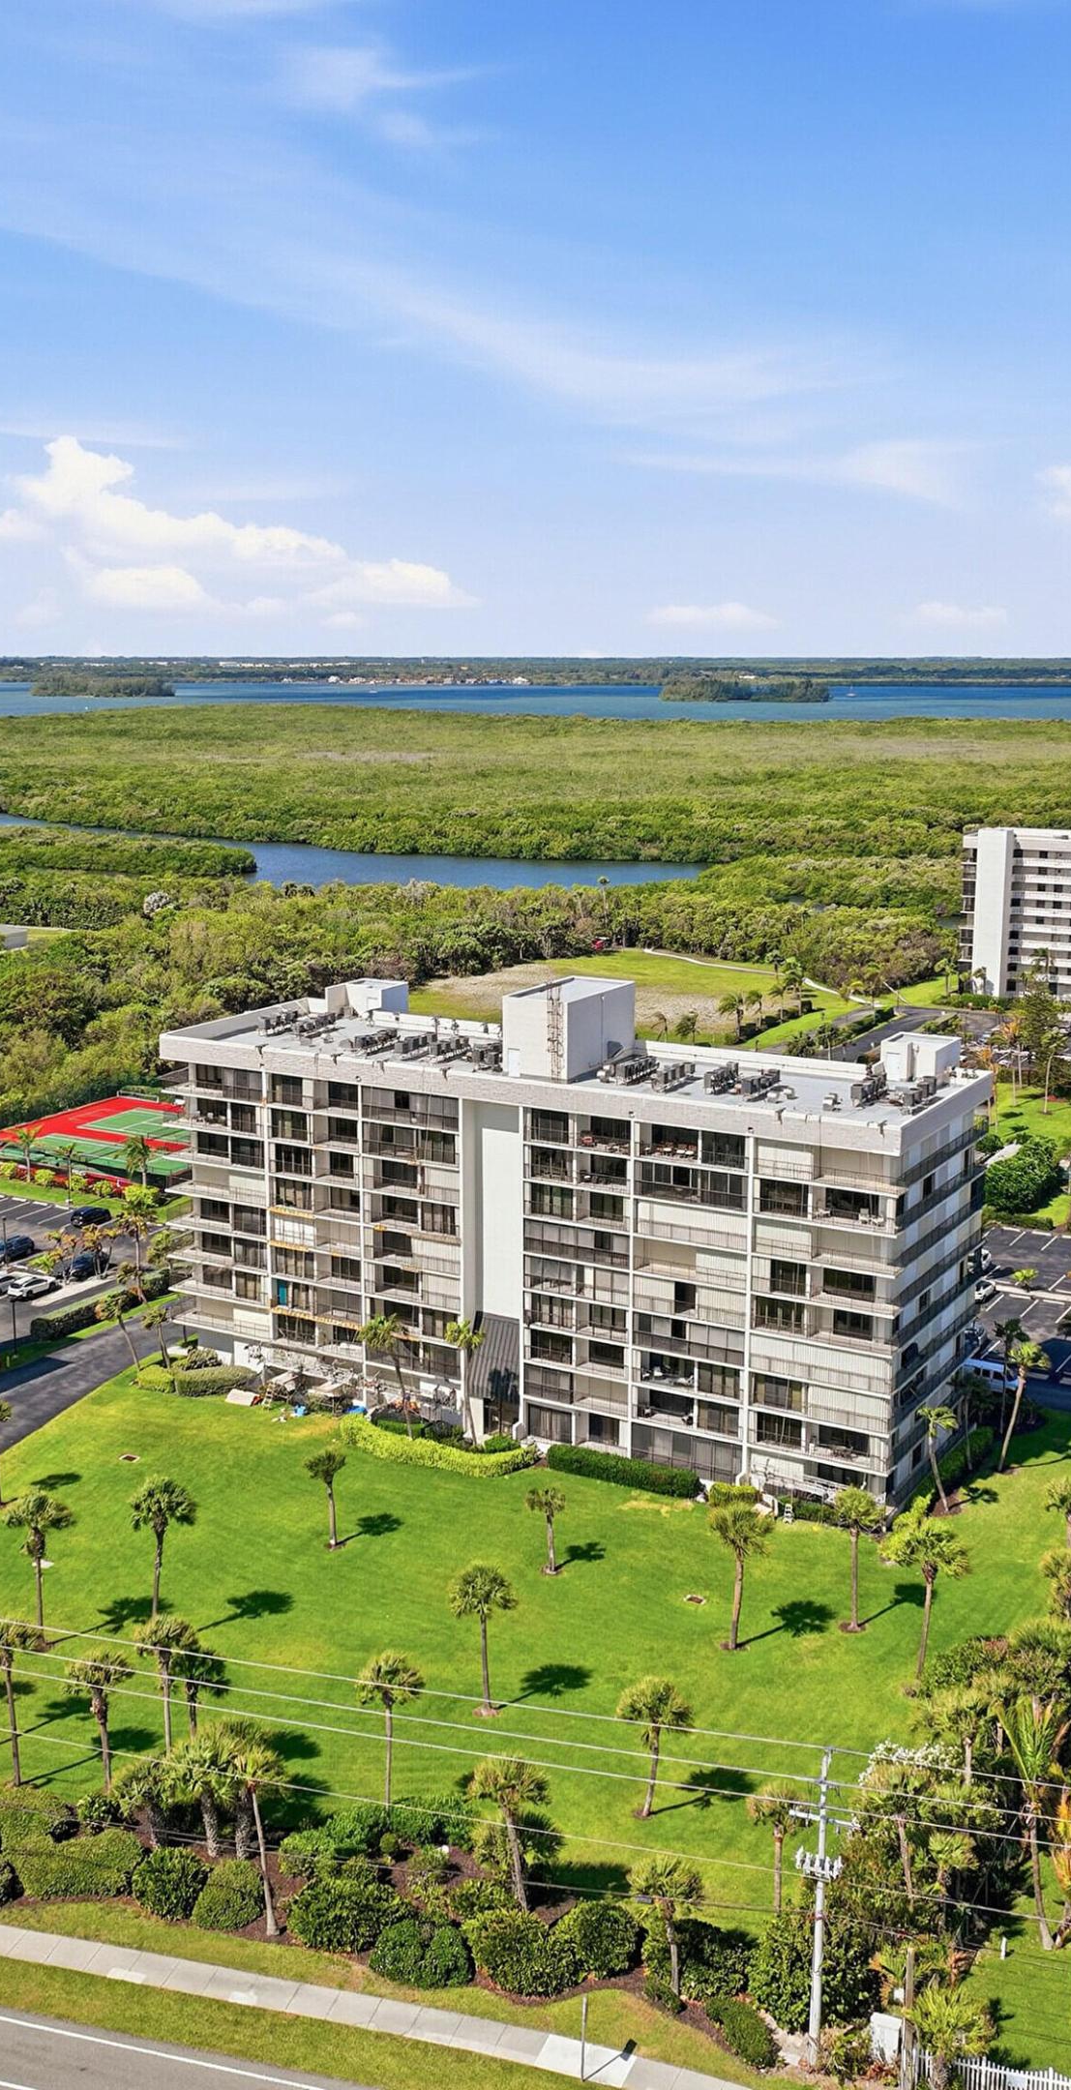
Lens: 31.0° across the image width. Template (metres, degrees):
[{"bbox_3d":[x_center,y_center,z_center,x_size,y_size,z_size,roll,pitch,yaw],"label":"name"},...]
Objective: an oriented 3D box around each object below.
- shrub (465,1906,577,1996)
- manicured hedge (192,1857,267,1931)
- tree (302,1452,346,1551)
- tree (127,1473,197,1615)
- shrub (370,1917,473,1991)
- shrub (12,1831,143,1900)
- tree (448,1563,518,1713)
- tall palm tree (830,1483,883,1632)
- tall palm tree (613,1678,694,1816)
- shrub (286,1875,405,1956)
[{"bbox_3d":[-0.611,37.243,80.272,4.600,2.150,3.600,3,12,16],"label":"shrub"},{"bbox_3d":[-13.344,36.856,84.258,3.116,2.164,3.116,0,12,0],"label":"manicured hedge"},{"bbox_3d":[-12.492,27.639,117.773,2.400,6.100,2.300,0,11,0],"label":"tree"},{"bbox_3d":[-20.094,28.268,104.837,3.400,10.000,3.200,0,11,0],"label":"tree"},{"bbox_3d":[-4.787,37.758,80.778,4.457,1.786,2.941,3,12,16],"label":"shrub"},{"bbox_3d":[-20.799,37.554,88.568,5.500,1.600,3.600,2,12,8],"label":"shrub"},{"bbox_3d":[-2.748,30.721,99.994,3.589,7.913,3.589,0,12,0],"label":"tree"},{"bbox_3d":[17.941,28.757,108.123,2.784,8.506,2.784,0,12,0],"label":"tall palm tree"},{"bbox_3d":[5.763,33.783,92.993,3.700,7.280,3.700,0,11,0],"label":"tall palm tree"},{"bbox_3d":[-8.250,38.142,84.705,5.100,2.000,3.850,2,12,10],"label":"shrub"}]

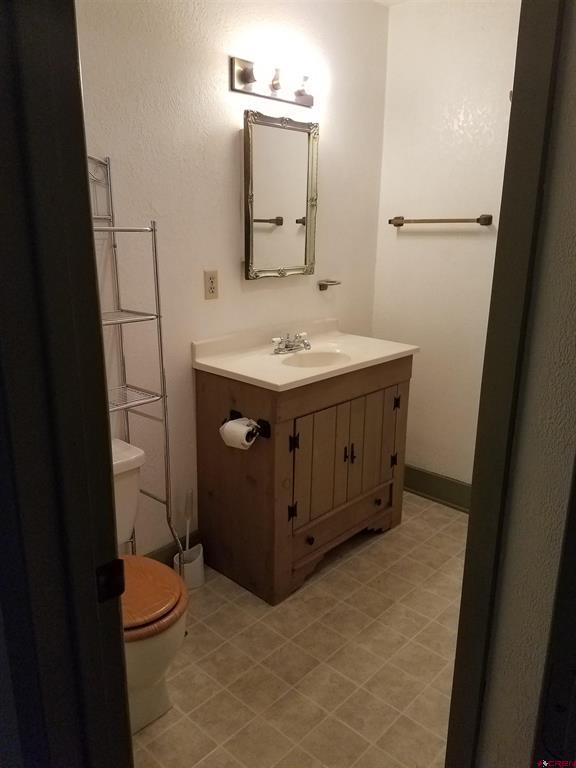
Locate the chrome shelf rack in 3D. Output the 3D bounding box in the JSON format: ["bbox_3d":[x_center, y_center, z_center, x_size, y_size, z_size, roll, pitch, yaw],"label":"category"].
[{"bbox_3d":[-0.701,0.140,1.756,0.305,1.650,0.650,14,20,41],"label":"chrome shelf rack"}]

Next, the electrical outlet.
[{"bbox_3d":[-0.298,-0.389,2.287,0.012,0.115,0.070,14,20,41],"label":"electrical outlet"}]

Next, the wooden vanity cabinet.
[{"bbox_3d":[0.102,0.322,2.604,0.435,0.878,0.907,14,20,41],"label":"wooden vanity cabinet"}]

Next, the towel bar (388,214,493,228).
[{"bbox_3d":[0.713,-0.779,2.776,0.522,0.049,0.075,14,20,41],"label":"towel bar"}]

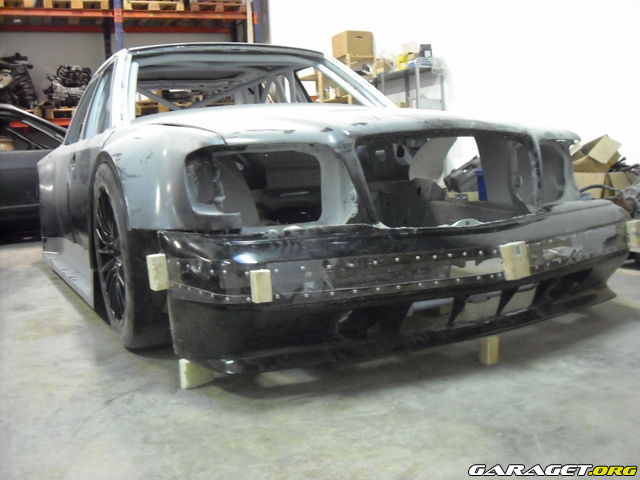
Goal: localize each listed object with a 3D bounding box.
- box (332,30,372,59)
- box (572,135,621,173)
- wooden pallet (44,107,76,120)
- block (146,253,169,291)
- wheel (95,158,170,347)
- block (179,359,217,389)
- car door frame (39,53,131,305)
[{"bbox_3d":[0.379,-2.266,8.100,0.315,0.300,0.440,-3,5,-21],"label":"box"},{"bbox_3d":[1.846,-0.572,4.550,0.320,0.250,0.270,-1,5,15],"label":"box"},{"bbox_3d":[-3.300,-1.665,9.369,0.800,0.144,1.200,-3,5,-18],"label":"wooden pallet"},{"bbox_3d":[-0.483,0.095,2.040,0.045,0.093,0.042,-7,5,-30],"label":"block"},{"bbox_3d":[-0.612,0.053,2.408,0.250,0.655,0.655,-4,5,-26],"label":"wheel"},{"bbox_3d":[-0.351,0.370,1.947,0.032,0.078,0.125,1,5,31],"label":"block"},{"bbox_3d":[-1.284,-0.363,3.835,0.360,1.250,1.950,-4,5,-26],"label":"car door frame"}]

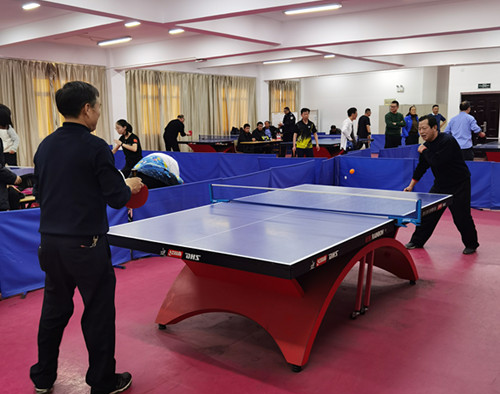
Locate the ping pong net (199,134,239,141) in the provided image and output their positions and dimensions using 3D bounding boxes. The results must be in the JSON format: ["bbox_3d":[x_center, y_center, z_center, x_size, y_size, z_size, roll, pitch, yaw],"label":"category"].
[{"bbox_3d":[-0.872,-1.847,16.300,1.830,0.160,0.050,5,11,36],"label":"ping pong net"}]

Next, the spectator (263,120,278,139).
[{"bbox_3d":[0.563,-1.507,15.000,0.520,1.300,0.700,-7,11,-37],"label":"spectator"}]

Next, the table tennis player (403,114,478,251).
[{"bbox_3d":[2.097,-0.152,5.633,0.650,1.470,0.650,7,12,42],"label":"table tennis player"}]

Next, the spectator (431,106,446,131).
[{"bbox_3d":[4.378,-1.290,12.200,0.500,1.700,0.330,2,9,18],"label":"spectator"}]

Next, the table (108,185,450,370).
[{"bbox_3d":[0.404,0.456,4.088,1.580,0.800,2.740,5,11,36],"label":"table"}]

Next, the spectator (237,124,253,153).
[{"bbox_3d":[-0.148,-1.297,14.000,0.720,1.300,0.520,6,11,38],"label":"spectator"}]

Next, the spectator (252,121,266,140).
[{"bbox_3d":[0.265,-1.412,14.500,0.700,1.300,0.520,7,12,42],"label":"spectator"}]

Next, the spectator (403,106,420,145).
[{"bbox_3d":[3.636,-1.215,11.700,0.460,1.630,0.330,-2,9,-6],"label":"spectator"}]

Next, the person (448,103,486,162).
[{"bbox_3d":[4.022,-0.922,9.700,0.620,1.700,0.450,4,10,30],"label":"person"}]

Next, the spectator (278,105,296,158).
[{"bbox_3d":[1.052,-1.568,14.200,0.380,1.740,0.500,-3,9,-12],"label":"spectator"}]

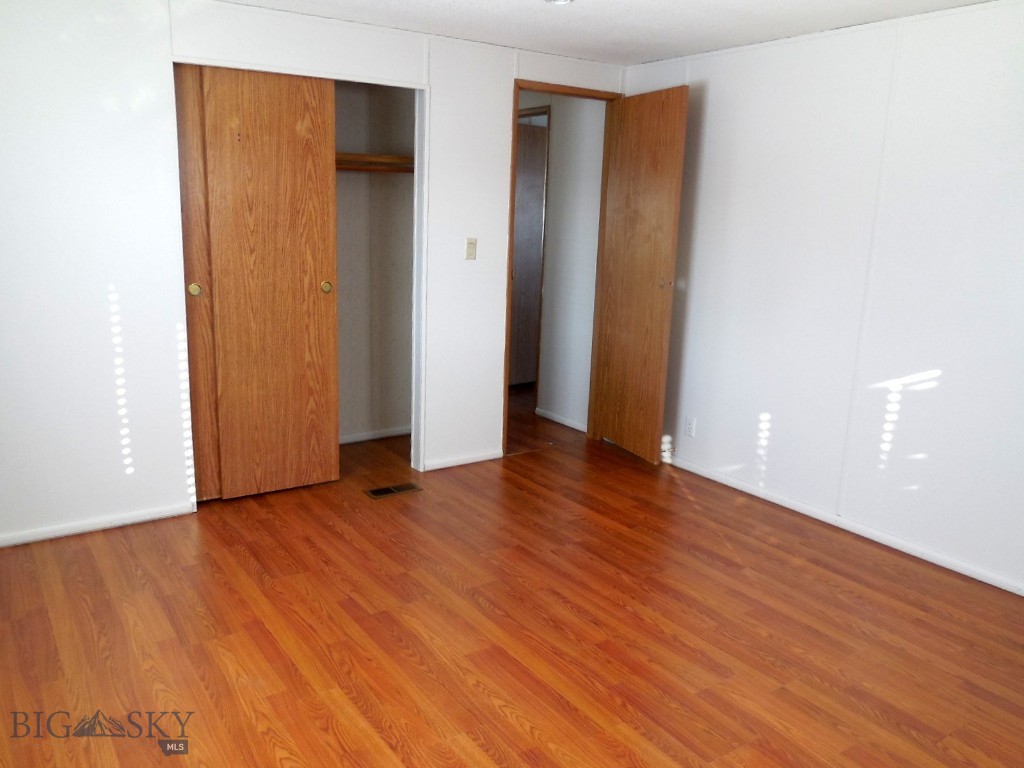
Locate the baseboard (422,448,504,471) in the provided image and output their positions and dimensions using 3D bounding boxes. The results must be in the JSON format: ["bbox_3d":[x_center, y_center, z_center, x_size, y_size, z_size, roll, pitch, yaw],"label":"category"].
[{"bbox_3d":[-0.280,0.442,4.358,0.531,0.058,0.020,-7,16,-34],"label":"baseboard"}]

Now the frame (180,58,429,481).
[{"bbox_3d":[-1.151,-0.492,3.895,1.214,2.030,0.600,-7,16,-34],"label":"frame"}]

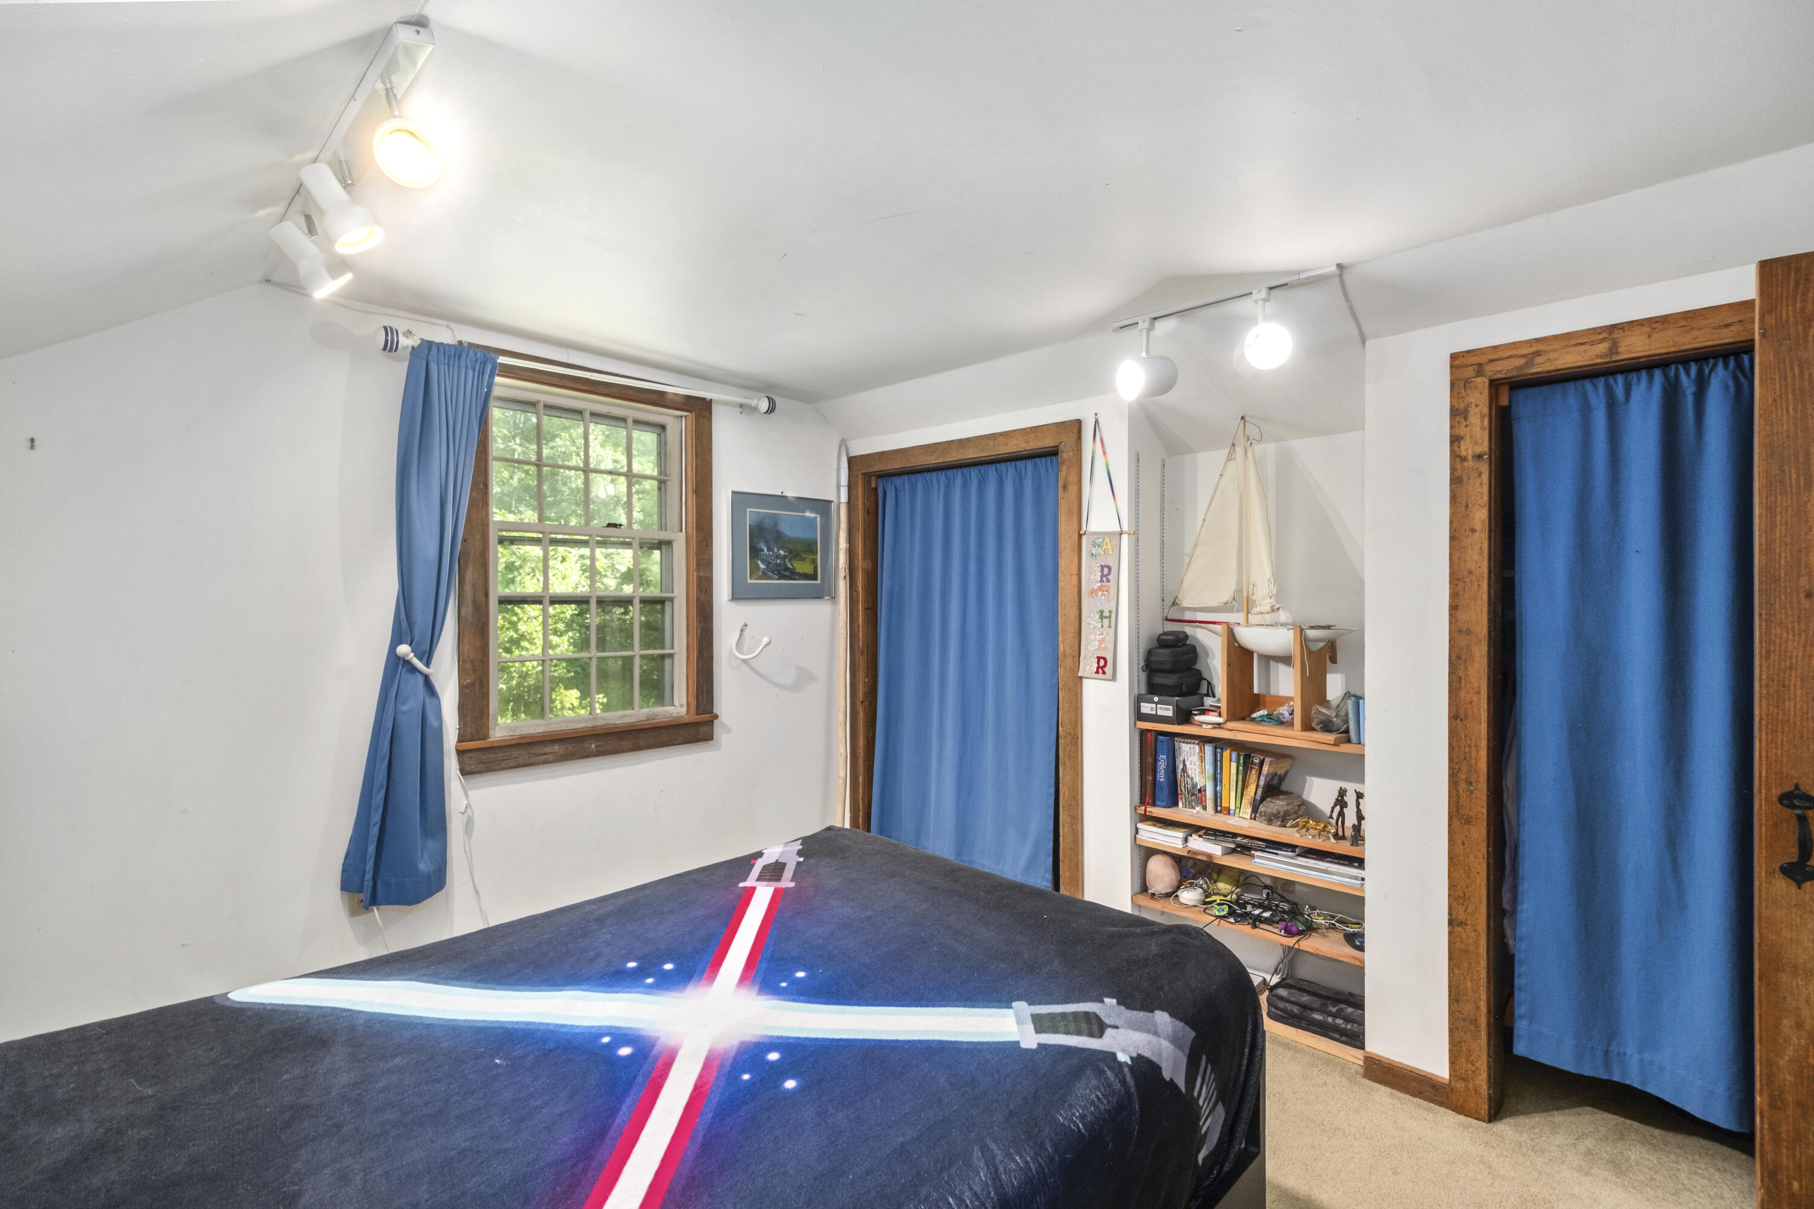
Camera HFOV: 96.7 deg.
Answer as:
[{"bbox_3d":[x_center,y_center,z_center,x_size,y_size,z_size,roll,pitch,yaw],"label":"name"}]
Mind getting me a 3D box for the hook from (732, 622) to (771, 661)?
[{"bbox_3d":[-0.609,0.138,3.134,0.110,0.145,0.090,0,0,43],"label":"hook"}]

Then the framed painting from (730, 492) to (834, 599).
[{"bbox_3d":[-0.484,-0.222,3.159,0.022,0.403,0.513,0,0,42],"label":"framed painting"}]

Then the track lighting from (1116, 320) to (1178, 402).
[{"bbox_3d":[0.688,-0.685,2.283,0.155,0.234,0.117,0,0,-23],"label":"track lighting"}]

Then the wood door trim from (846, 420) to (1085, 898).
[{"bbox_3d":[0.209,0.313,3.166,1.155,1.886,0.130,0,0,43],"label":"wood door trim"}]

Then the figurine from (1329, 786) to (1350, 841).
[{"bbox_3d":[1.214,0.586,2.265,0.055,0.148,0.045,0,0,38],"label":"figurine"}]

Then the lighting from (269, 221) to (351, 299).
[{"bbox_3d":[-1.157,-0.670,1.555,0.085,0.088,0.130,0,-44,35],"label":"lighting"}]

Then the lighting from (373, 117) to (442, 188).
[{"bbox_3d":[-0.764,-0.677,1.218,0.090,0.090,0.135,0,21,-41],"label":"lighting"}]

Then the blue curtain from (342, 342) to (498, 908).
[{"bbox_3d":[-1.370,0.043,2.291,0.130,1.570,0.394,0,0,43],"label":"blue curtain"}]

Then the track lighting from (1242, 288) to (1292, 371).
[{"bbox_3d":[0.912,-0.694,2.078,0.117,0.232,0.155,0,0,10],"label":"track lighting"}]

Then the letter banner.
[{"bbox_3d":[0.620,0.006,2.593,0.122,0.465,0.012,4,3,42],"label":"letter banner"}]

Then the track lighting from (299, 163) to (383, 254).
[{"bbox_3d":[-1.028,-0.721,1.455,0.090,0.135,0.090,-35,14,-21],"label":"track lighting"}]

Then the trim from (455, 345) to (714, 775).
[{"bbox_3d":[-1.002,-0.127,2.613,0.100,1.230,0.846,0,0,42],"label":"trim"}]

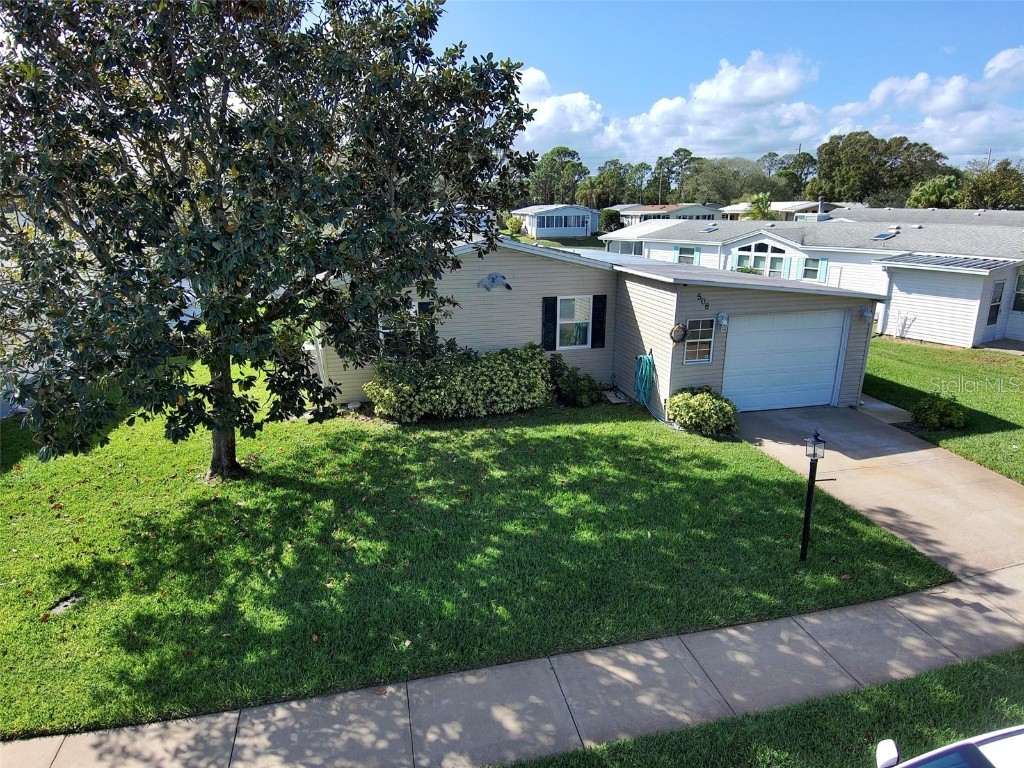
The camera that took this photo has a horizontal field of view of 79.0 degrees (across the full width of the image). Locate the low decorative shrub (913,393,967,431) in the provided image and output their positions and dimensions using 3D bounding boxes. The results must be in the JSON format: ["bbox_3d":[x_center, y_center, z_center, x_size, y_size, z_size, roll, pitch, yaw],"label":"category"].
[{"bbox_3d":[8.944,0.573,13.041,1.000,0.750,0.930,-4,17,-13],"label":"low decorative shrub"}]

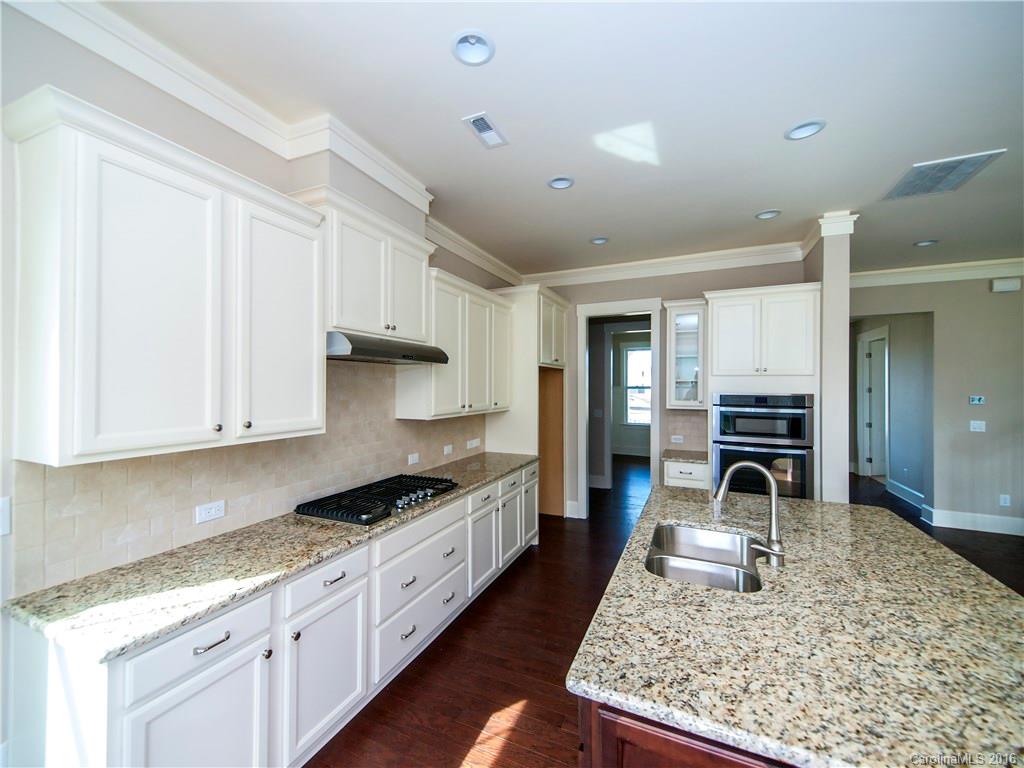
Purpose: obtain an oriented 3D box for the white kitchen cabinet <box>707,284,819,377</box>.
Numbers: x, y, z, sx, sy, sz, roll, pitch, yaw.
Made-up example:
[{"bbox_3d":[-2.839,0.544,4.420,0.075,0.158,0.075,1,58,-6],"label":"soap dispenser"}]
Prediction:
[{"bbox_3d":[2.356,-0.458,4.013,0.907,0.813,0.658,0,0,24],"label":"white kitchen cabinet"}]

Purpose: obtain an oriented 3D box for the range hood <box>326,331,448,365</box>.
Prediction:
[{"bbox_3d":[-0.865,-0.213,2.659,0.494,0.137,0.917,0,0,24],"label":"range hood"}]

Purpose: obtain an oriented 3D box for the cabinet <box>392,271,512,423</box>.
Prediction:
[{"bbox_3d":[-0.441,-0.297,3.788,0.344,1.127,1.490,0,0,24],"label":"cabinet"}]

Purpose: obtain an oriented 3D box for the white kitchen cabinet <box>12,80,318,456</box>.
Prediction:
[{"bbox_3d":[-1.333,-0.320,1.792,0.349,1.159,1.048,0,0,24],"label":"white kitchen cabinet"}]

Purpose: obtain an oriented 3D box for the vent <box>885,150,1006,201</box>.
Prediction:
[{"bbox_3d":[2.815,-1.357,2.744,0.429,0.024,0.558,0,0,24],"label":"vent"}]

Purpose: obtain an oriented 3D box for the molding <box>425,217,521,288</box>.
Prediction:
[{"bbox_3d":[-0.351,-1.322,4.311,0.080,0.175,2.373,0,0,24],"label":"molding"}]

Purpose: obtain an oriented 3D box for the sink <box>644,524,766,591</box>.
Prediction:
[{"bbox_3d":[0.836,0.825,1.765,0.476,0.212,0.683,0,0,24],"label":"sink"}]

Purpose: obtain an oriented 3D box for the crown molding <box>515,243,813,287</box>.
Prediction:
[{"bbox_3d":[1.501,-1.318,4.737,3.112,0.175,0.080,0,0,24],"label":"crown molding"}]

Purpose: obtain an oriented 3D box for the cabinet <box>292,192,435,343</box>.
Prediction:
[{"bbox_3d":[-0.925,-0.656,2.685,0.364,0.749,0.980,0,0,24],"label":"cabinet"}]

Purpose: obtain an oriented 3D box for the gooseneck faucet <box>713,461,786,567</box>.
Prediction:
[{"bbox_3d":[0.958,0.516,1.677,0.260,0.407,0.082,0,0,24],"label":"gooseneck faucet"}]

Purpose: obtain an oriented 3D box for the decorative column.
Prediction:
[{"bbox_3d":[2.695,0.132,3.465,0.265,3.060,0.270,0,0,24],"label":"decorative column"}]

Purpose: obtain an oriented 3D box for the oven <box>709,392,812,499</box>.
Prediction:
[{"bbox_3d":[2.348,0.614,3.958,0.780,1.042,0.577,0,0,24],"label":"oven"}]

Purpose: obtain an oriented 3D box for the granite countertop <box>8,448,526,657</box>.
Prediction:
[{"bbox_3d":[-0.670,0.735,2.716,0.611,0.038,3.319,0,0,24],"label":"granite countertop"}]

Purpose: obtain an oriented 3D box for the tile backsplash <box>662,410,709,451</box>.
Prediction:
[{"bbox_3d":[1.893,0.495,4.531,0.452,0.481,0.020,0,0,24],"label":"tile backsplash"}]

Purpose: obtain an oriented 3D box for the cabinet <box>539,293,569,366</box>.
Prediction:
[{"bbox_3d":[0.225,-0.563,4.701,0.587,0.736,0.981,0,0,24],"label":"cabinet"}]

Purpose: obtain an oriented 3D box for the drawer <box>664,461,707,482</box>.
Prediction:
[{"bbox_3d":[1.766,0.846,4.185,0.379,0.161,0.433,0,0,24],"label":"drawer"}]

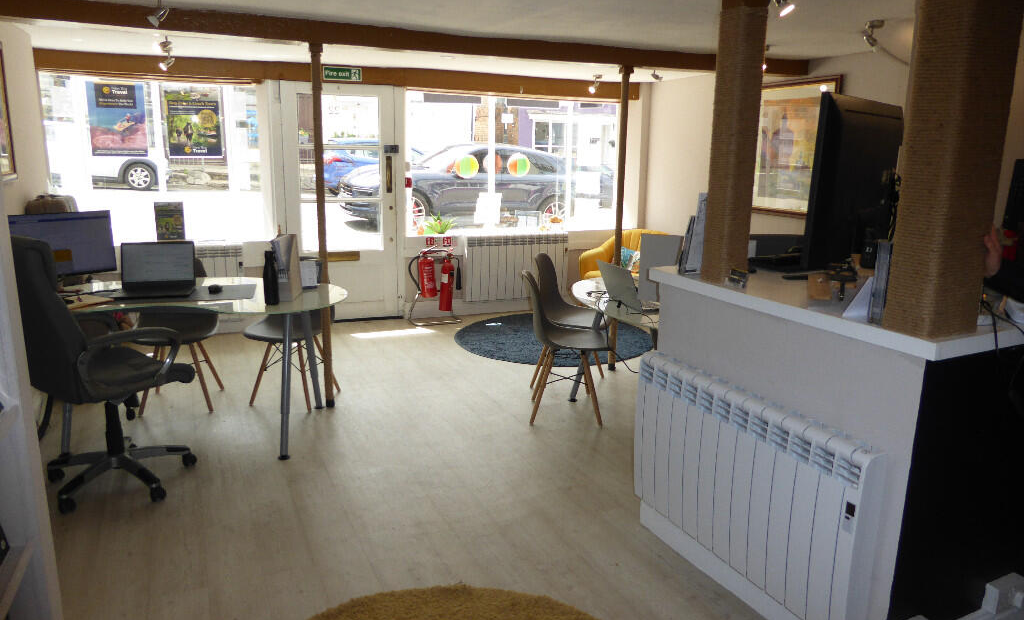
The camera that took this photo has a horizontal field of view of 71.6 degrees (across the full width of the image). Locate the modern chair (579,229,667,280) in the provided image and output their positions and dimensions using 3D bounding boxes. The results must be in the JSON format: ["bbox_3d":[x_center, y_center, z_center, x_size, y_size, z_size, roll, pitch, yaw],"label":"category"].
[{"bbox_3d":[1.074,-0.318,6.553,0.740,0.780,0.720,9,15,33],"label":"modern chair"}]

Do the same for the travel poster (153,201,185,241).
[{"bbox_3d":[-2.661,-0.691,5.511,0.205,0.300,0.030,-2,13,-12],"label":"travel poster"}]

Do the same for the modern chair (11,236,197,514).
[{"bbox_3d":[-1.783,0.233,3.099,0.660,1.130,0.700,10,16,37],"label":"modern chair"}]

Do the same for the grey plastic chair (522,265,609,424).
[{"bbox_3d":[0.309,0.195,4.006,0.510,0.820,0.465,2,13,3],"label":"grey plastic chair"}]

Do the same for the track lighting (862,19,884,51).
[{"bbox_3d":[1.953,-1.482,3.820,0.110,0.160,0.110,-3,13,-18],"label":"track lighting"}]

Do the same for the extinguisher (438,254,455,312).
[{"bbox_3d":[-0.572,-0.227,6.342,0.140,0.500,0.140,-2,13,-11],"label":"extinguisher"}]

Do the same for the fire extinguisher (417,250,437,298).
[{"bbox_3d":[-0.716,-0.301,6.014,0.160,0.410,0.170,-7,13,-10],"label":"fire extinguisher"}]

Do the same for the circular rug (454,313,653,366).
[{"bbox_3d":[0.337,0.210,5.883,1.660,0.020,1.660,1,12,0],"label":"circular rug"}]

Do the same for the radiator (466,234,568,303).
[{"bbox_3d":[0.030,-0.390,6.321,0.969,0.591,0.100,-4,14,-19],"label":"radiator"}]

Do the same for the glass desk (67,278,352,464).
[{"bbox_3d":[-1.624,0.270,3.844,1.480,0.730,0.980,1,12,0],"label":"glass desk"}]

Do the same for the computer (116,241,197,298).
[{"bbox_3d":[-1.835,-0.219,3.654,0.360,0.251,0.273,-4,14,-20],"label":"computer"}]

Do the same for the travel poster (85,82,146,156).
[{"bbox_3d":[-3.087,-1.499,5.556,0.400,0.570,0.020,-5,14,-23],"label":"travel poster"}]

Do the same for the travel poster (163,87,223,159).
[{"bbox_3d":[-2.578,-1.517,5.774,0.400,0.540,0.020,-5,14,-23],"label":"travel poster"}]

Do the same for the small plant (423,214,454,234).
[{"bbox_3d":[-0.633,-0.747,6.188,0.260,0.170,0.260,-4,14,-19],"label":"small plant"}]

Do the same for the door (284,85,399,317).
[{"bbox_3d":[-1.414,-0.850,5.885,0.898,1.949,0.060,-4,14,-19],"label":"door"}]

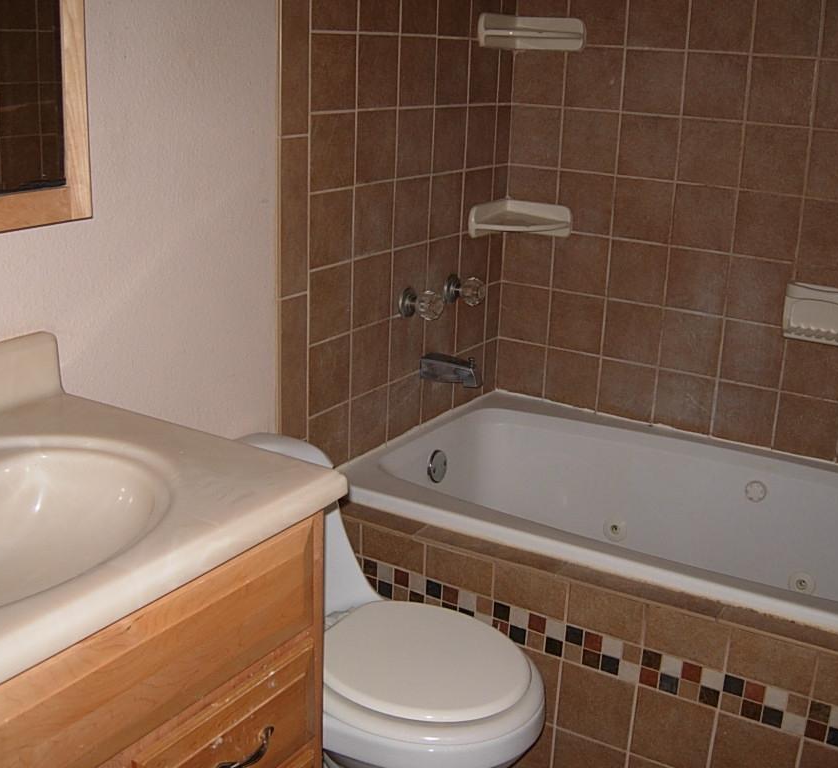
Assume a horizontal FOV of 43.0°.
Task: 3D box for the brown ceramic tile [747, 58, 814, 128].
[{"bbox_3d":[0.814,-0.654,2.384,0.151,0.151,0.010,12,20,30],"label":"brown ceramic tile"}]

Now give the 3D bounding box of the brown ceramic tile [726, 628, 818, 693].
[{"bbox_3d":[0.600,0.471,1.807,0.152,0.085,0.010,12,20,30],"label":"brown ceramic tile"}]

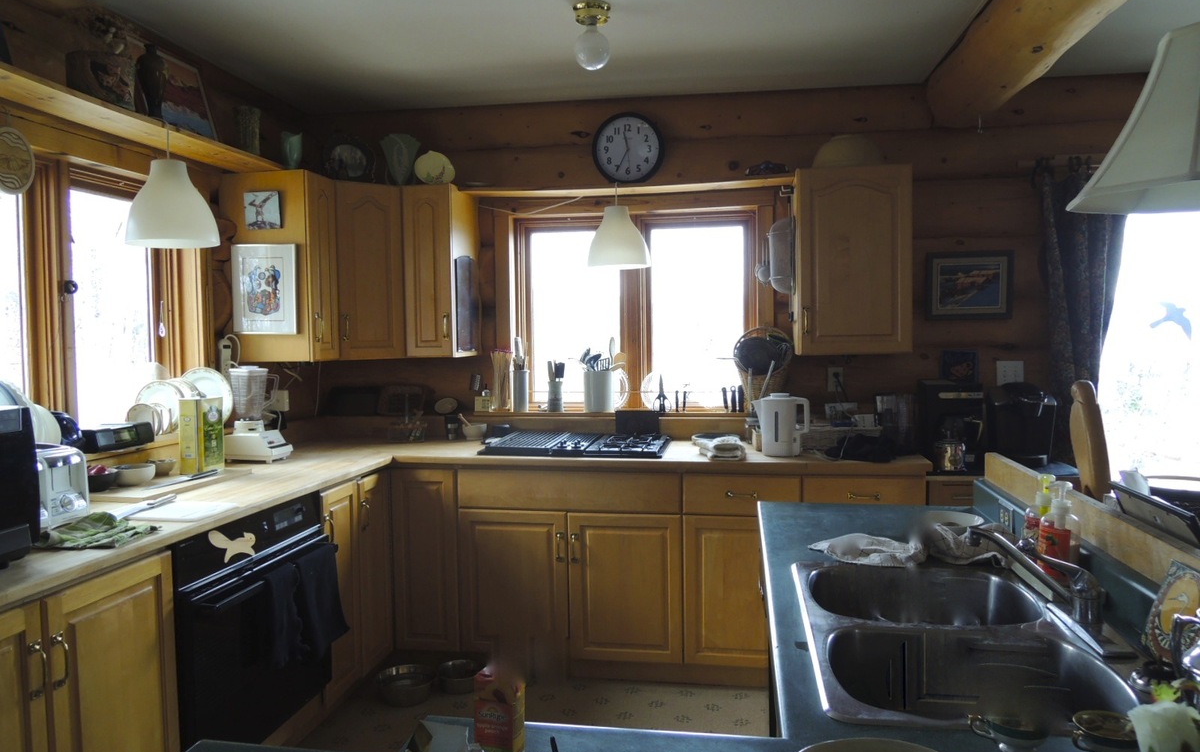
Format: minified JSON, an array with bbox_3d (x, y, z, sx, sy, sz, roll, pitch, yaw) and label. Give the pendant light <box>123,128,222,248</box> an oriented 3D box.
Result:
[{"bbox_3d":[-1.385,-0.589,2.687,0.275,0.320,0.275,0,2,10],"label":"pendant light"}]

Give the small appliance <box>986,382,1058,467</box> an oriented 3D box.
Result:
[{"bbox_3d":[1.678,0.181,3.335,0.245,0.325,0.310,0,3,19],"label":"small appliance"}]

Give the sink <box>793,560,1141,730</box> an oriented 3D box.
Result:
[{"bbox_3d":[0.600,0.502,1.383,0.499,0.183,0.785,0,2,10],"label":"sink"}]

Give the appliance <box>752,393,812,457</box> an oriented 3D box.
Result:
[{"bbox_3d":[0.748,0.194,3.428,0.238,0.247,0.155,1,3,25],"label":"appliance"}]

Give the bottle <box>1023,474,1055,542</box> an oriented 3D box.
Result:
[{"bbox_3d":[0.922,0.307,1.718,0.065,0.200,0.070,-2,3,-32],"label":"bottle"}]

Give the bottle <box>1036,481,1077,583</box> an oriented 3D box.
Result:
[{"bbox_3d":[0.901,0.312,1.630,0.065,0.200,0.070,-2,3,-32],"label":"bottle"}]

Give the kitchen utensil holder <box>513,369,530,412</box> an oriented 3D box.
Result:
[{"bbox_3d":[-0.378,0.073,4.027,0.082,0.200,0.082,0,2,10],"label":"kitchen utensil holder"}]

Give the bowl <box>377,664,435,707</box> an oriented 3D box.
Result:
[{"bbox_3d":[-0.768,1.219,3.281,0.215,0.080,0.215,-1,3,0],"label":"bowl"}]

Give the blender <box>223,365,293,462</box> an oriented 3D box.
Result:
[{"bbox_3d":[-1.405,0.153,3.400,0.250,0.388,0.180,0,3,10],"label":"blender"}]

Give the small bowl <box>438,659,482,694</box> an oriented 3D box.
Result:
[{"bbox_3d":[-0.558,1.236,3.417,0.205,0.064,0.205,-1,2,0],"label":"small bowl"}]

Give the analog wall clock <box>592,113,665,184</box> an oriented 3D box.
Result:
[{"bbox_3d":[0.135,-1.053,3.868,0.334,0.334,0.050,0,2,10],"label":"analog wall clock"}]

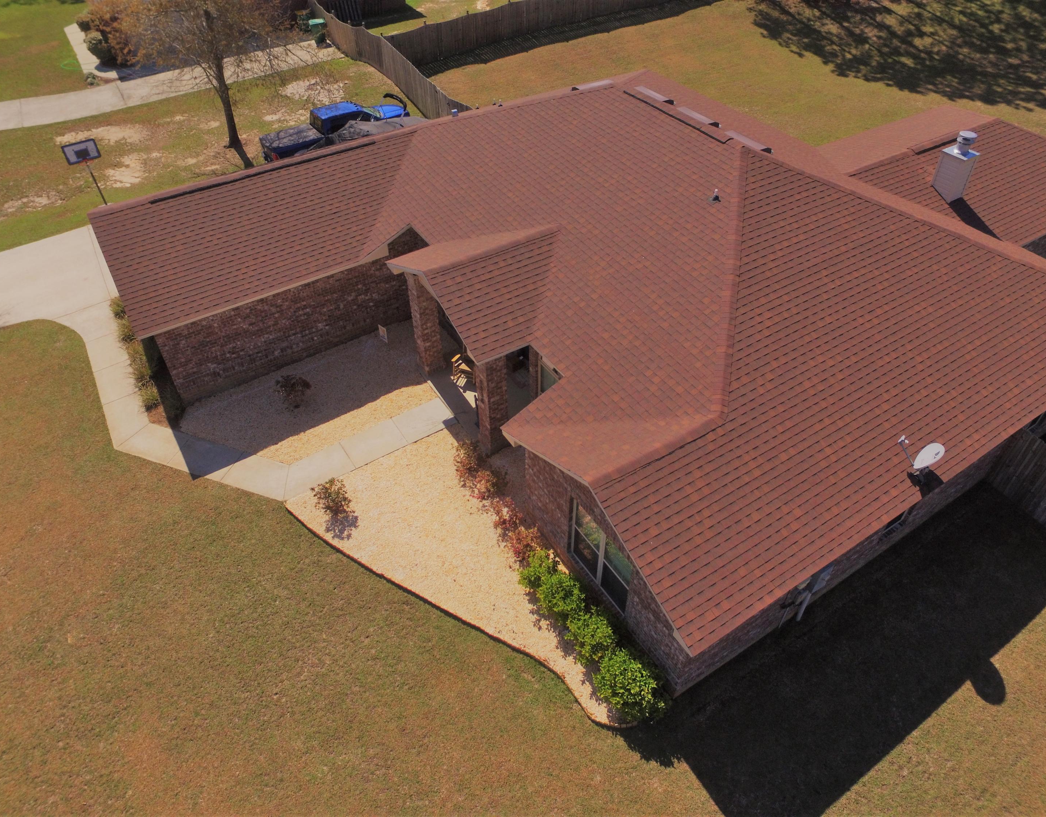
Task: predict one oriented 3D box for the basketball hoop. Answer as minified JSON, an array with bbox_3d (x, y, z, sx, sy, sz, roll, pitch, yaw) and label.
[{"bbox_3d":[-16.054,-8.642,23.566,1.100,2.580,1.200,-24,47,-22],"label":"basketball hoop"}]

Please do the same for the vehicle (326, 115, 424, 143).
[{"bbox_3d":[-6.064,-10.488,25.618,5.200,1.800,2.100,-24,47,-22],"label":"vehicle"}]

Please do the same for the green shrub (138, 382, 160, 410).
[{"bbox_3d":[-9.373,-0.299,15.806,0.540,0.600,0.540,-24,47,-22],"label":"green shrub"}]

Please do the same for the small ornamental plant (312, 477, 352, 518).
[{"bbox_3d":[-3.982,1.854,13.117,0.760,0.780,0.780,-1,43,1],"label":"small ornamental plant"}]

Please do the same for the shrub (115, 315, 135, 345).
[{"bbox_3d":[-11.337,-2.248,17.972,0.550,0.600,0.550,-24,47,-22],"label":"shrub"}]

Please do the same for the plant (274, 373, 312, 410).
[{"bbox_3d":[-5.714,-0.423,15.650,0.800,0.740,0.820,-24,47,-22],"label":"plant"}]

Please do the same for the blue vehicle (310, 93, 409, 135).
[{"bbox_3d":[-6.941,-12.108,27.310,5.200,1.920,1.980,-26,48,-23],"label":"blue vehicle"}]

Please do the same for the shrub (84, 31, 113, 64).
[{"bbox_3d":[-24.740,-21.085,36.774,1.400,1.600,1.400,-24,47,-22],"label":"shrub"}]

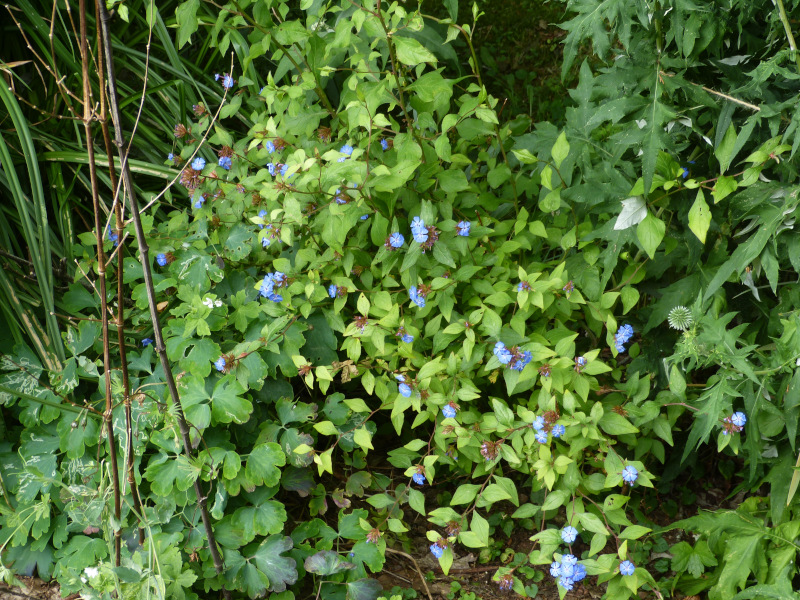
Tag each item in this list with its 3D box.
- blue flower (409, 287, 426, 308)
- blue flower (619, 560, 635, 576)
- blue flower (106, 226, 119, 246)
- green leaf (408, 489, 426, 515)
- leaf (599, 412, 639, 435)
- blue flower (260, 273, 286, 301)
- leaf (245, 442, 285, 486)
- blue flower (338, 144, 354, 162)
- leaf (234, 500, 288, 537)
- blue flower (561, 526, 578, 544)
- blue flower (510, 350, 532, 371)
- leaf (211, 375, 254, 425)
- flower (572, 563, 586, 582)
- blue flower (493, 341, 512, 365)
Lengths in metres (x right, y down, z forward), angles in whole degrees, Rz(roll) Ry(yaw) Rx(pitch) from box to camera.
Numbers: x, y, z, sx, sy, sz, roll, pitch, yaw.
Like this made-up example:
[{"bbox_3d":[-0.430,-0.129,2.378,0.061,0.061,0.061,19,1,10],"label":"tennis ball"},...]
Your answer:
[{"bbox_3d":[0.025,-0.004,2.380,0.024,0.025,0.018,9,26,18],"label":"blue flower"},{"bbox_3d":[0.278,0.329,2.070,0.019,0.010,0.019,-2,70,-4],"label":"blue flower"},{"bbox_3d":[-0.439,-0.097,2.580,0.022,0.029,0.018,14,28,27],"label":"blue flower"},{"bbox_3d":[0.022,0.254,2.130,0.021,0.008,0.036,-14,68,-12],"label":"green leaf"},{"bbox_3d":[0.298,0.168,2.300,0.052,0.018,0.030,6,26,14],"label":"leaf"},{"bbox_3d":[-0.180,-0.019,2.400,0.034,0.033,0.024,6,26,14],"label":"blue flower"},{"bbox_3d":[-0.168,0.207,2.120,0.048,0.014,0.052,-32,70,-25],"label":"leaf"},{"bbox_3d":[-0.081,-0.221,2.540,0.023,0.022,0.017,0,25,0],"label":"blue flower"},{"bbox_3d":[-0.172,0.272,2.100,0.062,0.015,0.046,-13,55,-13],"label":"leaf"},{"bbox_3d":[0.209,0.290,2.080,0.020,0.010,0.020,0,66,0],"label":"blue flower"},{"bbox_3d":[0.168,0.084,2.330,0.028,0.022,0.018,-6,26,-14],"label":"blue flower"},{"bbox_3d":[-0.220,0.131,2.200,0.055,0.045,0.040,0,25,0],"label":"leaf"},{"bbox_3d":[0.220,0.336,2.070,0.019,0.020,0.010,-21,-1,-32],"label":"flower"},{"bbox_3d":[0.140,0.072,2.300,0.027,0.028,0.020,6,26,14],"label":"blue flower"}]

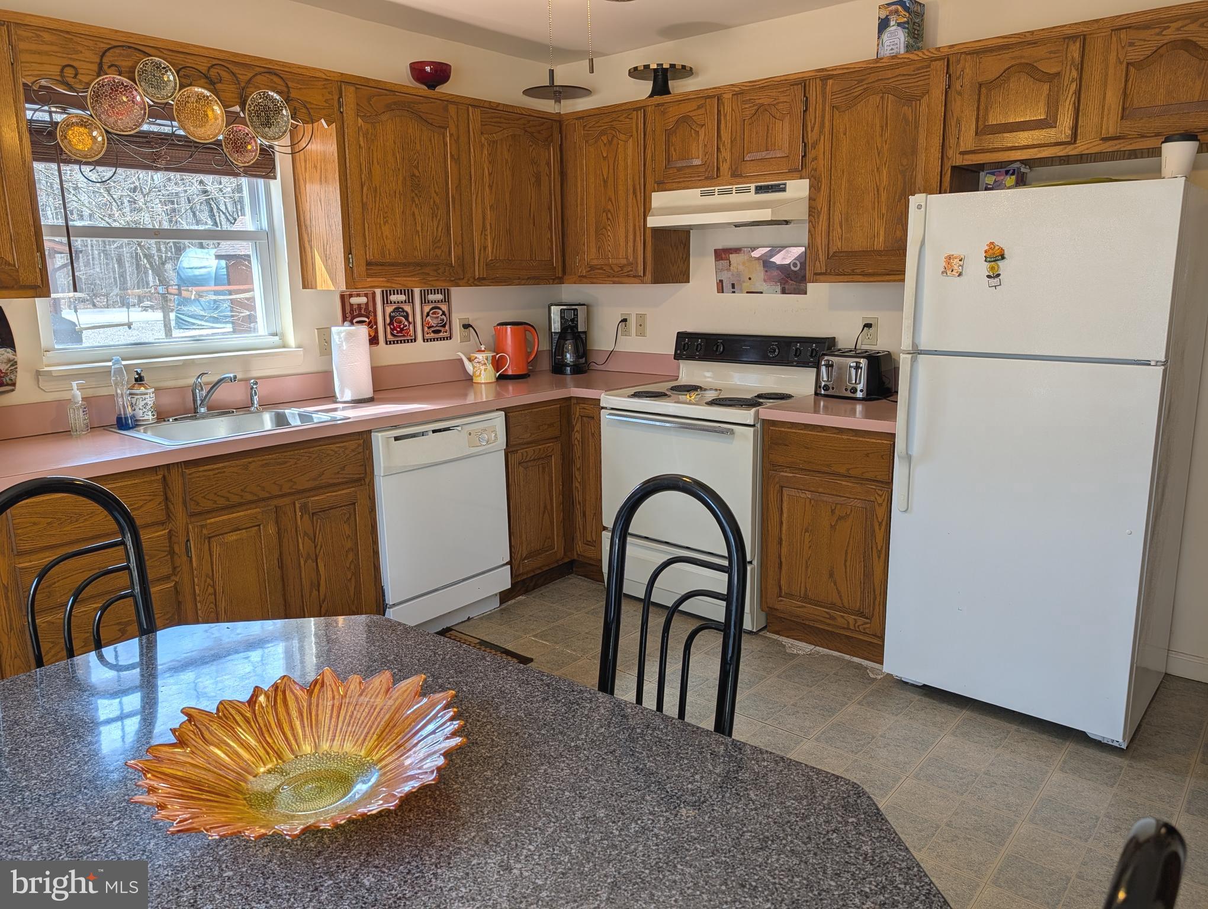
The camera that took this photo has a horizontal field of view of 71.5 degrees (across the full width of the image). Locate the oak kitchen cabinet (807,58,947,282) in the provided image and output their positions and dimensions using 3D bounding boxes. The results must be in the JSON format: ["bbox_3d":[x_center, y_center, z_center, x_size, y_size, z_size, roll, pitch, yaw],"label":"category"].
[{"bbox_3d":[1.060,-1.022,3.125,0.484,0.744,0.325,9,16,40],"label":"oak kitchen cabinet"}]

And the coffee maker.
[{"bbox_3d":[-0.193,-0.591,4.295,0.190,0.343,0.220,-3,12,-9],"label":"coffee maker"}]

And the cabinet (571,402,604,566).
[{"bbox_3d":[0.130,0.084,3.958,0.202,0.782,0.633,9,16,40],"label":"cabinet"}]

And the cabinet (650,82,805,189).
[{"bbox_3d":[0.583,-1.286,3.460,0.754,0.362,0.323,9,16,40],"label":"cabinet"}]

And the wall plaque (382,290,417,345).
[{"bbox_3d":[-0.901,-0.609,3.707,0.010,0.238,0.164,9,16,40],"label":"wall plaque"}]

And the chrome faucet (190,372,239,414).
[{"bbox_3d":[-1.388,-0.214,2.982,0.200,0.156,0.065,6,13,27],"label":"chrome faucet"}]

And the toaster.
[{"bbox_3d":[0.999,-0.324,3.345,0.231,0.179,0.208,9,16,40],"label":"toaster"}]

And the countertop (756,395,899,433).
[{"bbox_3d":[0.990,-0.170,3.146,0.550,0.038,0.637,9,16,40],"label":"countertop"}]

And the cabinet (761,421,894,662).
[{"bbox_3d":[0.995,0.272,3.243,0.547,0.872,0.636,9,16,40],"label":"cabinet"}]

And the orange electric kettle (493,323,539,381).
[{"bbox_3d":[-0.426,-0.505,4.097,0.225,0.263,0.165,-2,12,-6],"label":"orange electric kettle"}]

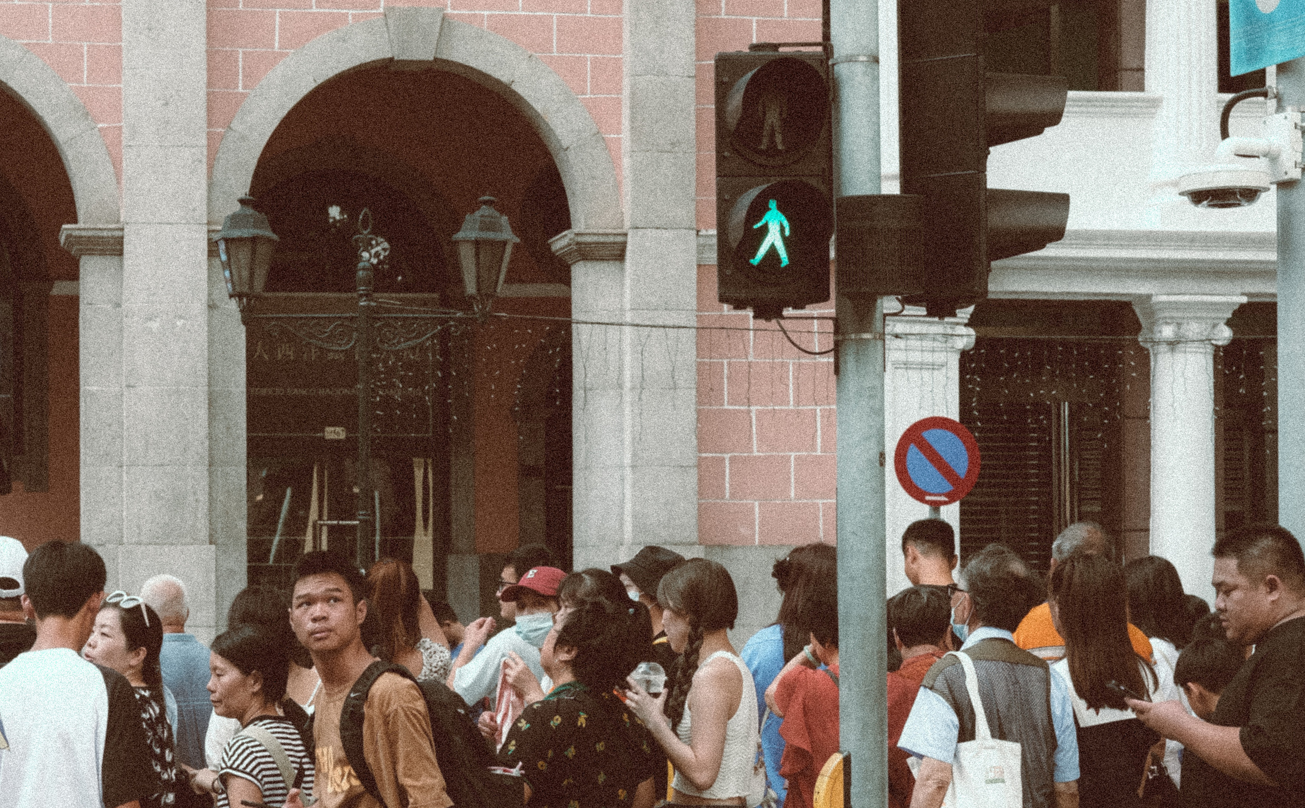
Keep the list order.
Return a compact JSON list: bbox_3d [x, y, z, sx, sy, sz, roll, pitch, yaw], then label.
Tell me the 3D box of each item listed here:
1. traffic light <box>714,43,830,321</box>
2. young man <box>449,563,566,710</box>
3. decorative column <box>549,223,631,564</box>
[{"bbox_3d":[0.292,-0.528,6.880,0.265,0.620,0.300,0,-2,-10],"label":"traffic light"},{"bbox_3d":[-0.388,1.303,8.600,0.580,1.650,0.450,-1,-2,30],"label":"young man"},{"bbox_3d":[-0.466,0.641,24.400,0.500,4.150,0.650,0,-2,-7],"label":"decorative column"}]

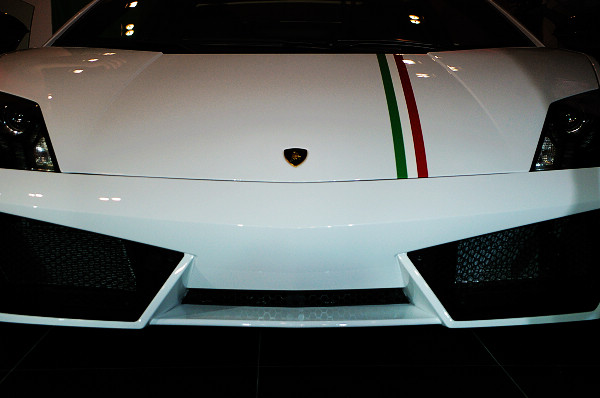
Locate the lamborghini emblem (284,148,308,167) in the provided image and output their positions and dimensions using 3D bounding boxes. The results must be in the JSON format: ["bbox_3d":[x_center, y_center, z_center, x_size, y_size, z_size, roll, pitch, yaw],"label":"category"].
[{"bbox_3d":[-0.011,-0.108,2.920,0.061,0.008,0.069,0,46,0],"label":"lamborghini emblem"}]

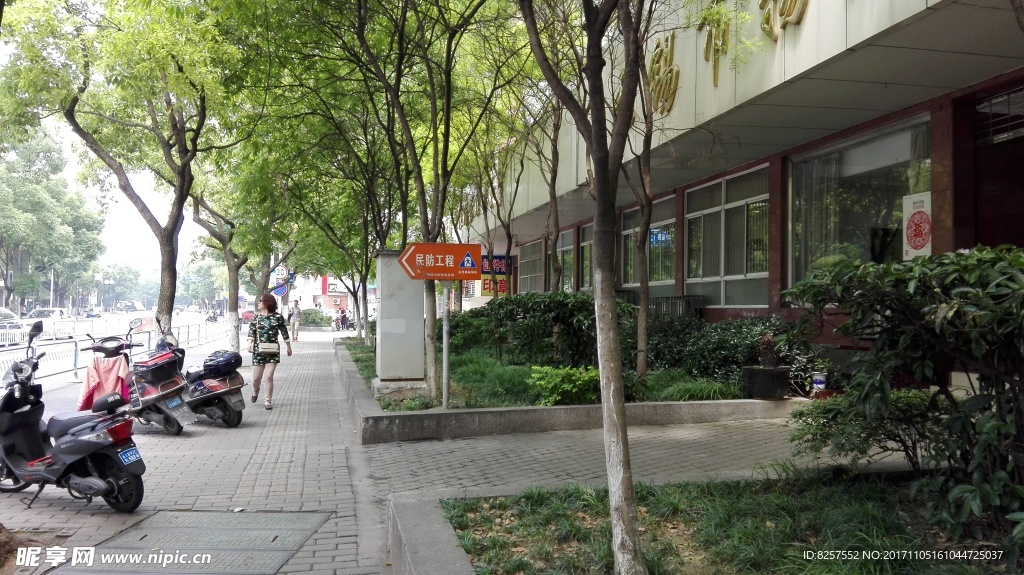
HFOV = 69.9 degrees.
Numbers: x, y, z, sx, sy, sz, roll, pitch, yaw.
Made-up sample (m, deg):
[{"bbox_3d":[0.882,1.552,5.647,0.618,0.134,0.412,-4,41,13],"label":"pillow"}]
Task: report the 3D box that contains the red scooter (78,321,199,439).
[{"bbox_3d":[-4.260,1.032,8.570,1.700,1.270,0.700,-1,-1,28],"label":"red scooter"}]

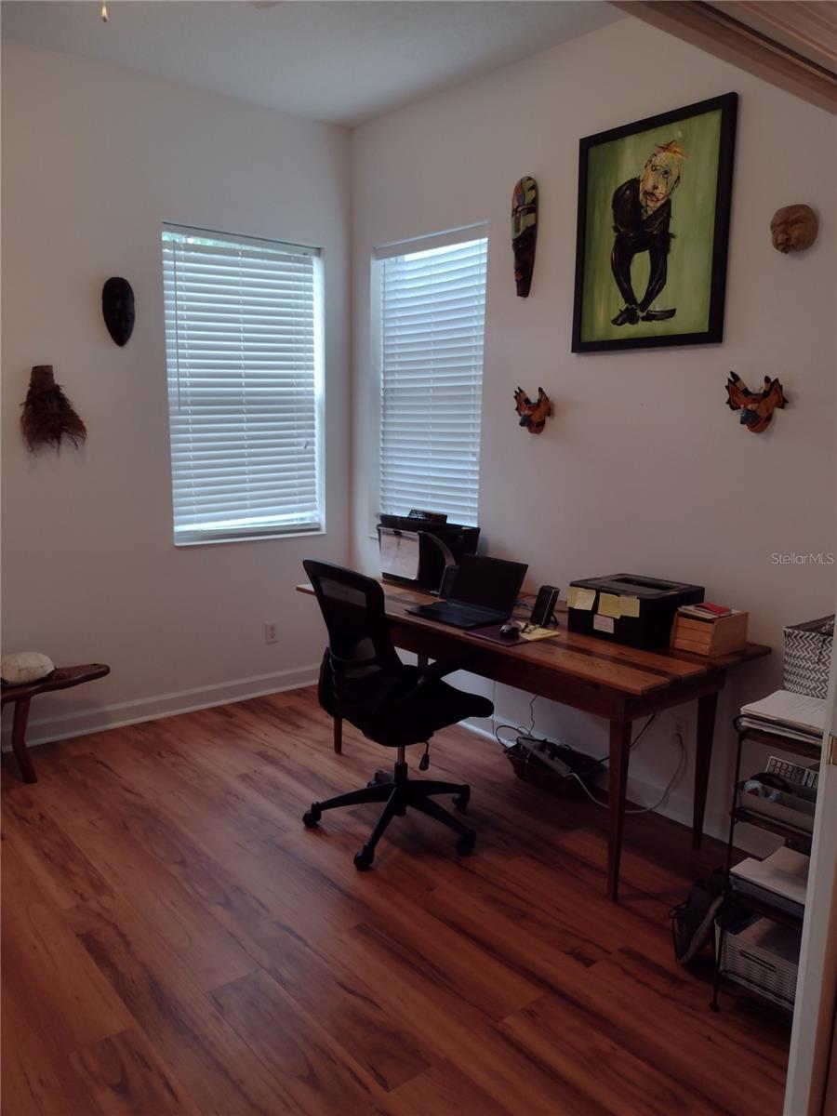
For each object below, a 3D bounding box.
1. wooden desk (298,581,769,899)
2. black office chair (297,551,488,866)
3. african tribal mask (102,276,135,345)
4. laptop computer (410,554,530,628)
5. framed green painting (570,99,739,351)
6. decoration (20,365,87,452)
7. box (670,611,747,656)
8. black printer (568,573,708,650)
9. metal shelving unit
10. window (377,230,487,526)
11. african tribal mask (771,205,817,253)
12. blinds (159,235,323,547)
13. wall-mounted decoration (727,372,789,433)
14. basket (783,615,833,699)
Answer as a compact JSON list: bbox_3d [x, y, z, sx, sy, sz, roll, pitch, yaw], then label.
[{"bbox_3d":[0.355,0.607,3.482,0.775,0.776,1.830,-7,13,-38],"label":"wooden desk"},{"bbox_3d":[-0.082,0.517,3.258,0.660,1.020,0.670,-7,13,-38],"label":"black office chair"},{"bbox_3d":[-1.374,-1.141,4.030,0.144,0.316,0.081,-7,12,-38],"label":"african tribal mask"},{"bbox_3d":[0.187,0.119,3.418,0.322,0.205,0.356,-7,13,-38],"label":"laptop computer"},{"bbox_3d":[0.853,-1.198,3.239,0.030,0.812,0.686,-7,13,-38],"label":"framed green painting"},{"bbox_3d":[-1.611,-0.665,3.894,0.282,0.385,0.122,-7,12,-38],"label":"decoration"},{"bbox_3d":[1.009,0.250,3.016,0.209,0.134,0.159,-7,12,-38],"label":"box"},{"bbox_3d":[0.810,0.189,3.225,0.356,0.180,0.347,10,13,44],"label":"black printer"},{"bbox_3d":[1.164,0.791,2.345,0.680,0.828,0.330,-7,13,-38],"label":"metal shelving unit"},{"bbox_3d":[0.081,-0.828,4.445,0.061,1.499,0.841,-7,12,-38],"label":"window"},{"bbox_3d":[1.197,-1.068,2.814,0.091,0.152,0.147,-7,12,-38],"label":"african tribal mask"},{"bbox_3d":[-0.891,-0.859,4.519,0.893,1.530,0.110,-7,13,-38],"label":"blinds"},{"bbox_3d":[1.127,-0.530,2.942,0.100,0.205,0.210,-7,13,-38],"label":"wall-mounted decoration"},{"bbox_3d":[1.179,0.281,2.348,0.320,0.200,0.250,-7,13,-38],"label":"basket"}]

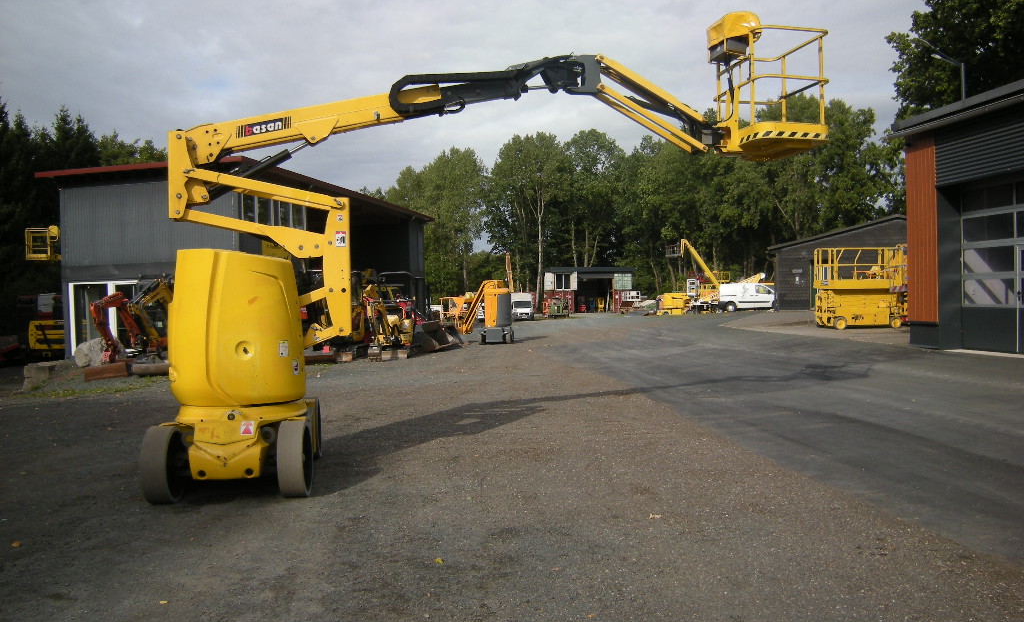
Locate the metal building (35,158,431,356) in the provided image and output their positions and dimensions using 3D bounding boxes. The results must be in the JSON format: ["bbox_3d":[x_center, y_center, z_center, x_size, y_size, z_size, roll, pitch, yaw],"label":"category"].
[{"bbox_3d":[-8.930,-1.550,32.350,6.800,5.500,17.700,-1,1,12],"label":"metal building"}]

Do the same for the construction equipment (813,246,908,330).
[{"bbox_3d":[10.700,-0.720,25.300,2.500,2.500,1.200,-1,1,-2],"label":"construction equipment"}]

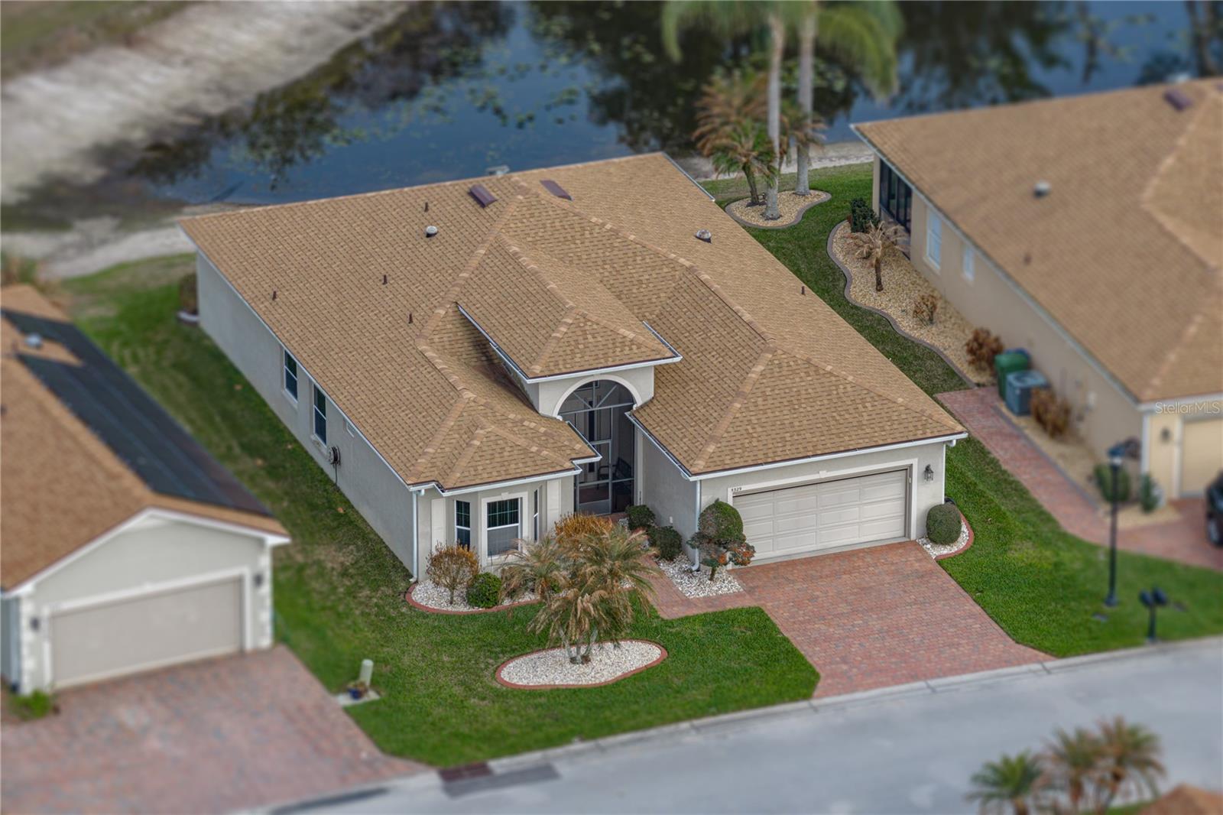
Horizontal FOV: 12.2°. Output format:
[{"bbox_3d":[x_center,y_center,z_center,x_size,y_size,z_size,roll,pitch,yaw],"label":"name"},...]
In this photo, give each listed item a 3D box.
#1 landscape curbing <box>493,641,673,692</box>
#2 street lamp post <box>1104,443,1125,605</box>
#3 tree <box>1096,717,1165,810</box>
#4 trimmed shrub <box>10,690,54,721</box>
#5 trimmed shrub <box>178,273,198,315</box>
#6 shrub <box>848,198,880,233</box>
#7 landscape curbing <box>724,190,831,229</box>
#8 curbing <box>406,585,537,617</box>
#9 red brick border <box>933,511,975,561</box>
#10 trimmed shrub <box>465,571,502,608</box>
[{"bbox_3d":[-0.685,6.363,141.668,4.300,0.130,2.350,-9,25,-19],"label":"landscape curbing"},{"bbox_3d":[12.709,2.980,144.033,0.450,4.400,0.450,0,24,0],"label":"street lamp post"},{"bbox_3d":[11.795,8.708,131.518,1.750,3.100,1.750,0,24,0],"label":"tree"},{"bbox_3d":[-13.531,6.956,133.212,0.985,0.630,0.936,0,24,0],"label":"trimmed shrub"},{"bbox_3d":[-11.334,-3.125,155.575,0.936,1.123,0.936,-9,25,-20],"label":"trimmed shrub"},{"bbox_3d":[7.463,-5.709,168.307,0.850,0.950,0.800,0,24,0],"label":"shrub"},{"bbox_3d":[4.672,-5.774,163.061,2.242,0.138,3.339,14,27,28],"label":"landscape curbing"},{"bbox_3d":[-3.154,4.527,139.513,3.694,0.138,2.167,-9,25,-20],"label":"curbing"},{"bbox_3d":[8.734,3.215,148.866,1.870,0.120,2.910,-9,25,-19],"label":"red brick border"},{"bbox_3d":[-3.103,4.438,138.810,0.877,0.857,0.877,0,24,0],"label":"trimmed shrub"}]

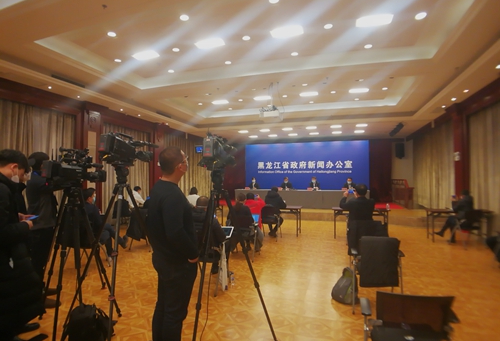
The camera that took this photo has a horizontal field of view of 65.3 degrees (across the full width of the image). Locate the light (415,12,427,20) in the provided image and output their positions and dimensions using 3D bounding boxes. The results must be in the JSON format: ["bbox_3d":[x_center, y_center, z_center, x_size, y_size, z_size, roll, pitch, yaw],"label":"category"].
[{"bbox_3d":[2.760,-2.485,6.290,0.180,0.060,0.180,-2,-1,14],"label":"light"}]

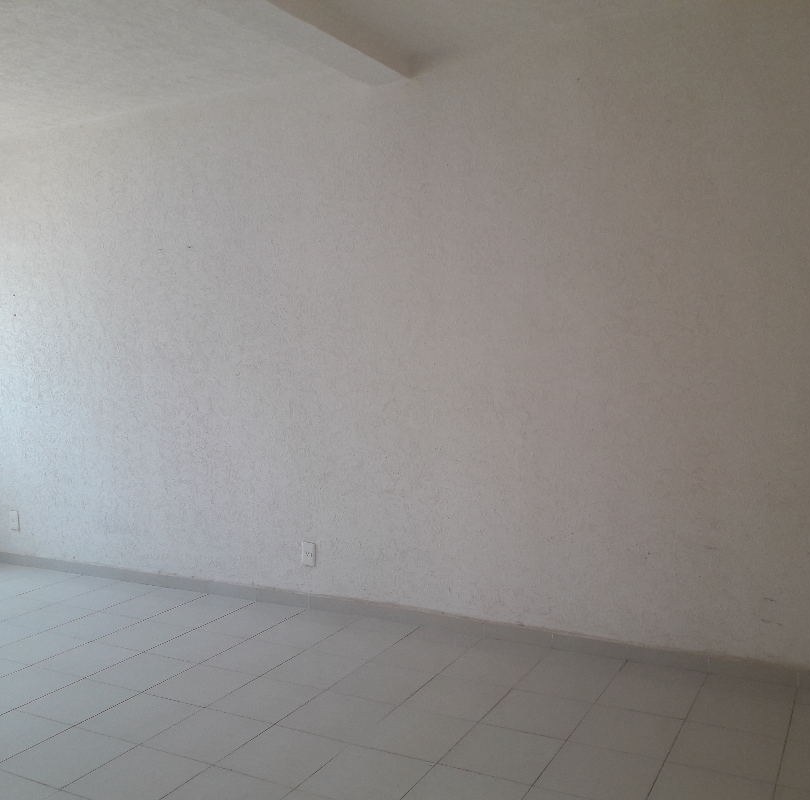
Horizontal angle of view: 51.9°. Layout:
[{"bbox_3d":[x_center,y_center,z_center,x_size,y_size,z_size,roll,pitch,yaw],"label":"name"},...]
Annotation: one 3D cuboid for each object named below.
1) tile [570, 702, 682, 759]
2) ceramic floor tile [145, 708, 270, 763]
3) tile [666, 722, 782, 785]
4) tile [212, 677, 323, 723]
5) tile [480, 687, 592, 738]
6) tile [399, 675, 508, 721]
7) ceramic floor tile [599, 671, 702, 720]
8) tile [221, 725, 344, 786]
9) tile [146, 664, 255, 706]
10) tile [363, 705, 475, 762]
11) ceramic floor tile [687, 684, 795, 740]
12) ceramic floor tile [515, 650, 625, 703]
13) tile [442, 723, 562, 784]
[{"bbox_3d":[0.744,1.109,2.779,0.314,0.010,0.314,1,4,28],"label":"tile"},{"bbox_3d":[-0.644,1.100,2.728,0.302,0.009,0.302,1,4,28],"label":"ceramic floor tile"},{"bbox_3d":[1.022,1.113,2.629,0.313,0.010,0.313,1,4,28],"label":"tile"},{"bbox_3d":[-0.513,1.118,3.096,0.314,0.010,0.314,1,4,28],"label":"tile"},{"bbox_3d":[0.467,1.106,2.928,0.314,0.010,0.314,1,4,28],"label":"tile"},{"bbox_3d":[0.182,1.065,2.973,0.302,0.009,0.302,1,4,28],"label":"tile"},{"bbox_3d":[0.894,1.089,3.057,0.313,0.010,0.313,1,4,28],"label":"ceramic floor tile"},{"bbox_3d":[-0.374,1.099,2.568,0.300,0.010,0.300,1,4,28],"label":"tile"},{"bbox_3d":[-0.767,1.078,3.141,0.302,0.009,0.302,1,4,28],"label":"tile"},{"bbox_3d":[0.040,1.123,2.798,0.314,0.010,0.314,1,4,28],"label":"tile"},{"bbox_3d":[1.171,1.092,2.909,0.314,0.010,0.314,1,4,28],"label":"ceramic floor tile"},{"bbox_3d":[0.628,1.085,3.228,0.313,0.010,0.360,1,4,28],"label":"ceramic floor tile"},{"bbox_3d":[0.305,1.087,2.560,0.302,0.009,0.302,1,4,28],"label":"tile"}]

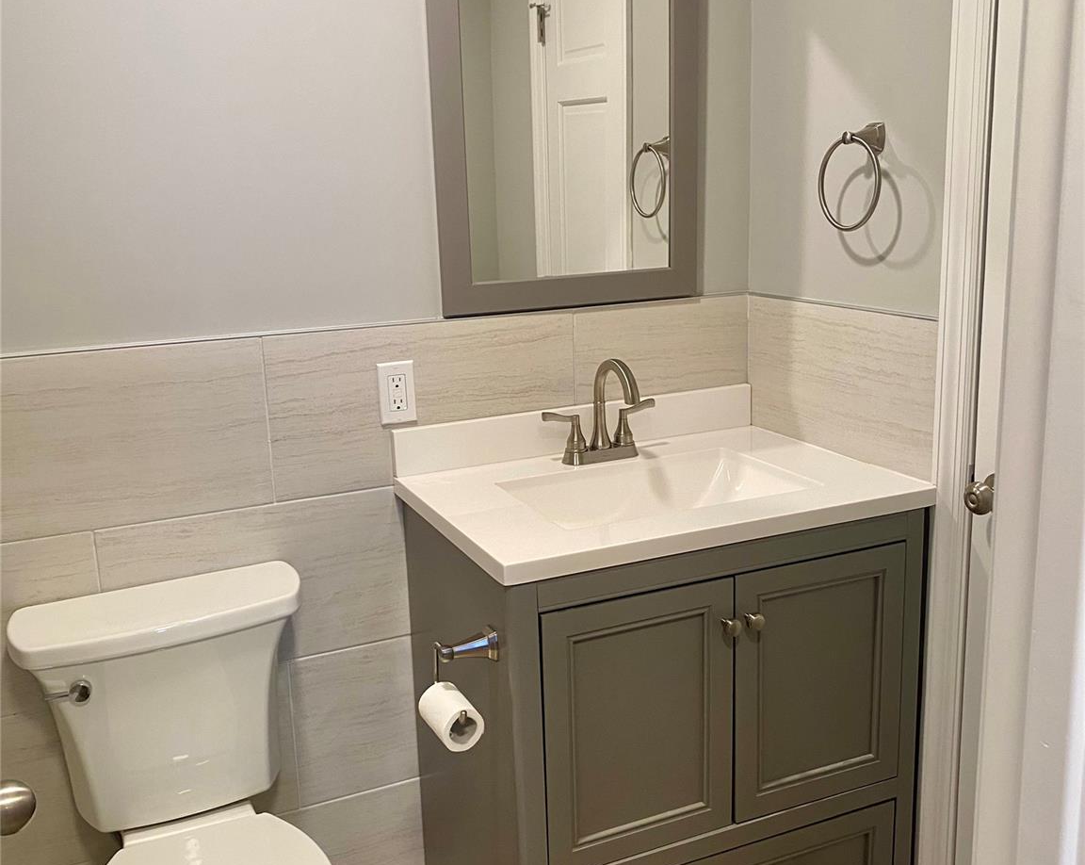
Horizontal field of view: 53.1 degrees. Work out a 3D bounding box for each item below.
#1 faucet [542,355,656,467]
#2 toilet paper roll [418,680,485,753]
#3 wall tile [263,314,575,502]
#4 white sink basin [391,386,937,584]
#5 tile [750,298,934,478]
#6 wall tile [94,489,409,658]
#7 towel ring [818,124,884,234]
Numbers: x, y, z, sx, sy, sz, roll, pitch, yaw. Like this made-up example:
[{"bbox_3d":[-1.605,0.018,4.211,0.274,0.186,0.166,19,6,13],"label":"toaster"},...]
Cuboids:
[{"bbox_3d":[0.134,-0.038,2.035,0.240,0.200,0.170,-8,14,-23],"label":"faucet"},{"bbox_3d":[-0.137,0.426,1.634,0.065,0.065,0.104,-8,14,-23],"label":"toilet paper roll"},{"bbox_3d":[-0.212,-0.057,2.048,0.601,0.301,0.012,-7,14,-23],"label":"wall tile"},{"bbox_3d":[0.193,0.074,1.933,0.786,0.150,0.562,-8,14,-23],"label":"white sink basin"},{"bbox_3d":[0.559,-0.087,2.064,0.012,0.301,0.571,-7,14,-23],"label":"tile"},{"bbox_3d":[-0.482,0.277,1.994,0.603,0.307,0.010,-8,14,-23],"label":"wall tile"},{"bbox_3d":[0.548,-0.439,1.880,0.067,0.178,0.166,-7,14,-23],"label":"towel ring"}]

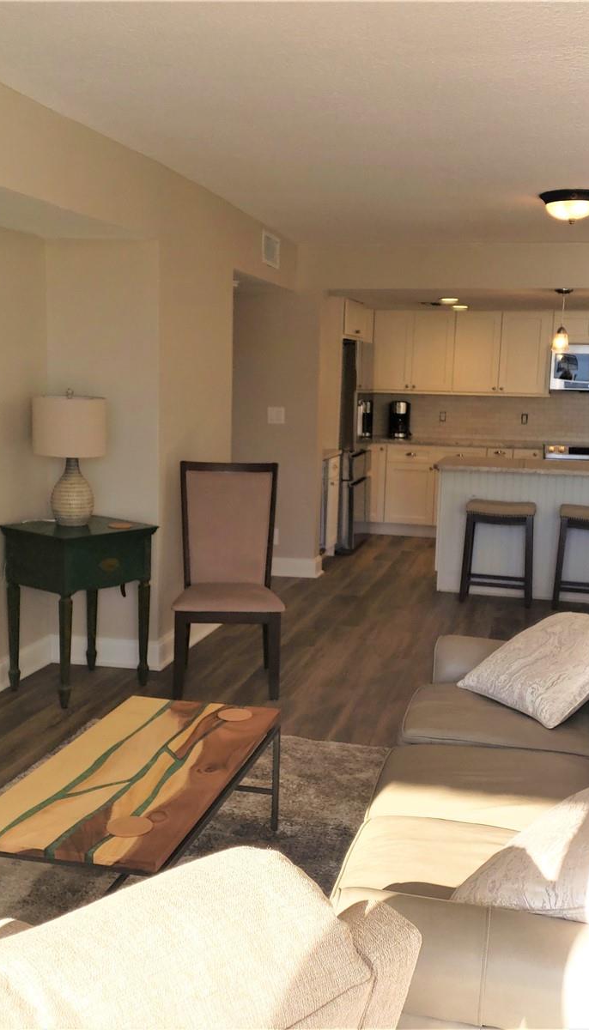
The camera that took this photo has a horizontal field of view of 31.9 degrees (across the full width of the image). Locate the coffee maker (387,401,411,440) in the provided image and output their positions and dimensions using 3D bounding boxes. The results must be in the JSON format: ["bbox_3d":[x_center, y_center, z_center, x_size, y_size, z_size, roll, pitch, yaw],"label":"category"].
[{"bbox_3d":[1.044,-0.922,10.072,0.190,0.360,0.250,3,8,14],"label":"coffee maker"}]

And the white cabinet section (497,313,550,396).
[{"bbox_3d":[2.209,-1.533,9.830,0.465,0.762,0.330,3,8,14],"label":"white cabinet section"}]

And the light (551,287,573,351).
[{"bbox_3d":[1.911,-1.388,7.378,0.135,0.435,0.135,3,8,14],"label":"light"}]

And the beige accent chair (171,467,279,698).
[{"bbox_3d":[-0.318,0.294,5.001,0.490,1.070,0.610,1,8,-3],"label":"beige accent chair"}]

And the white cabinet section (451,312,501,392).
[{"bbox_3d":[1.774,-1.556,9.936,0.432,0.762,0.330,3,8,14],"label":"white cabinet section"}]

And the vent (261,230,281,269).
[{"bbox_3d":[-0.142,-1.720,6.726,0.020,0.205,0.430,3,8,14],"label":"vent"}]

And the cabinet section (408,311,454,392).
[{"bbox_3d":[1.373,-1.578,10.034,0.396,0.762,0.330,3,8,14],"label":"cabinet section"}]

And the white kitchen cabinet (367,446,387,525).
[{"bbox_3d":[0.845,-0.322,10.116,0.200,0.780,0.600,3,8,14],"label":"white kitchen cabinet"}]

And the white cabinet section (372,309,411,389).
[{"bbox_3d":[0.994,-1.598,10.126,0.384,0.762,0.330,3,8,14],"label":"white cabinet section"}]

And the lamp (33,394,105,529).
[{"bbox_3d":[-1.060,-0.268,4.886,0.348,0.614,0.348,3,8,14],"label":"lamp"}]

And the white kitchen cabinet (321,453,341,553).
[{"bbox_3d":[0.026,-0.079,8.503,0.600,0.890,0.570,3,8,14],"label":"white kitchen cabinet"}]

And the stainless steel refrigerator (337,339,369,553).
[{"bbox_3d":[0.260,-0.636,9.186,0.730,1.780,0.860,3,8,14],"label":"stainless steel refrigerator"}]

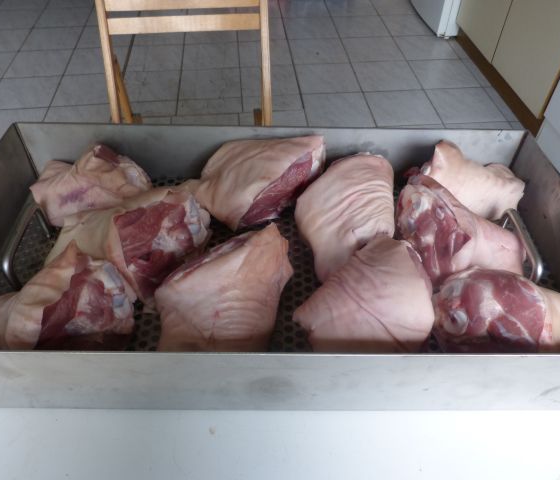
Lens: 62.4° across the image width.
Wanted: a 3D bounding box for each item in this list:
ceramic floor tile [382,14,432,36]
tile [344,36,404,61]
[{"bbox_3d":[0.823,-1.358,2.929,0.310,0.010,0.310,-4,48,-4],"label":"ceramic floor tile"},{"bbox_3d":[0.538,-1.103,2.684,0.308,0.010,0.308,-4,48,-4],"label":"tile"}]

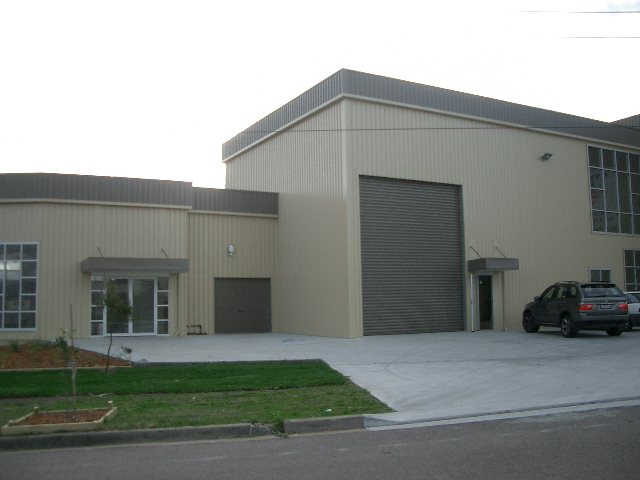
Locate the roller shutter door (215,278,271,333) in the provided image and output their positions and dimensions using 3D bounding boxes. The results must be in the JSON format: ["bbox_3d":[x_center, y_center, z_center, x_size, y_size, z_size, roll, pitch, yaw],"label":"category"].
[{"bbox_3d":[-2.920,2.521,24.764,2.328,2.094,0.100,2,-7,-29],"label":"roller shutter door"}]

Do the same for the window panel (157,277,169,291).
[{"bbox_3d":[-5.606,1.568,23.111,0.448,0.528,0.080,2,-7,-29],"label":"window panel"}]

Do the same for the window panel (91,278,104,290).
[{"bbox_3d":[-7.570,1.506,22.043,0.476,0.471,0.060,2,-6,-28],"label":"window panel"}]

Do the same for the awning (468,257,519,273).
[{"bbox_3d":[6.408,0.931,23.838,1.627,0.398,0.902,2,-7,-29],"label":"awning"}]

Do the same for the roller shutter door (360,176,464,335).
[{"bbox_3d":[3.273,0.569,22.520,4.455,5.370,0.150,2,-6,-28],"label":"roller shutter door"}]

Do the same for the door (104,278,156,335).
[{"bbox_3d":[-6.557,2.325,22.483,1.799,1.988,0.100,2,-7,-29],"label":"door"}]

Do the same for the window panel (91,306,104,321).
[{"bbox_3d":[-7.525,2.502,21.912,0.440,0.512,0.080,2,-7,-29],"label":"window panel"}]

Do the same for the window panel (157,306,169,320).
[{"bbox_3d":[-5.603,2.612,22.993,0.467,0.529,0.060,2,-6,-28],"label":"window panel"}]

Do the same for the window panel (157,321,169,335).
[{"bbox_3d":[-5.591,3.120,22.945,0.466,0.506,0.060,2,-6,-28],"label":"window panel"}]

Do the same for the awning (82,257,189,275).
[{"bbox_3d":[-6.255,0.911,22.022,3.375,0.471,1.400,2,-6,-28],"label":"awning"}]

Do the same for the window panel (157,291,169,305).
[{"bbox_3d":[-5.593,2.093,23.058,0.447,0.529,0.080,2,-7,-29],"label":"window panel"}]

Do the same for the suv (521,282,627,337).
[{"bbox_3d":[8.471,2.348,21.863,1.870,1.710,4.670,0,-6,-7],"label":"suv"}]

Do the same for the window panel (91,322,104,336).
[{"bbox_3d":[-7.508,3.007,21.864,0.439,0.503,0.080,2,-7,-29],"label":"window panel"}]

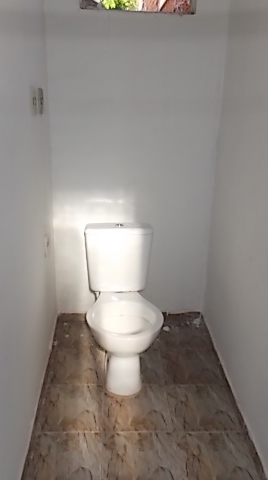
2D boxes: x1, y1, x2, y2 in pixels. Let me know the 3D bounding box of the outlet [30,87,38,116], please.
[{"bbox_3d":[-0.435,-0.605,1.858,0.013,0.117,0.095,0,19,-3],"label":"outlet"}]

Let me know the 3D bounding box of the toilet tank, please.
[{"bbox_3d":[-0.077,0.093,2.270,0.350,0.365,0.165,0,19,-5],"label":"toilet tank"}]

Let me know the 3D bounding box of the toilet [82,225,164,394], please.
[{"bbox_3d":[-0.059,0.345,2.142,0.375,0.750,0.575,0,19,-5],"label":"toilet"}]

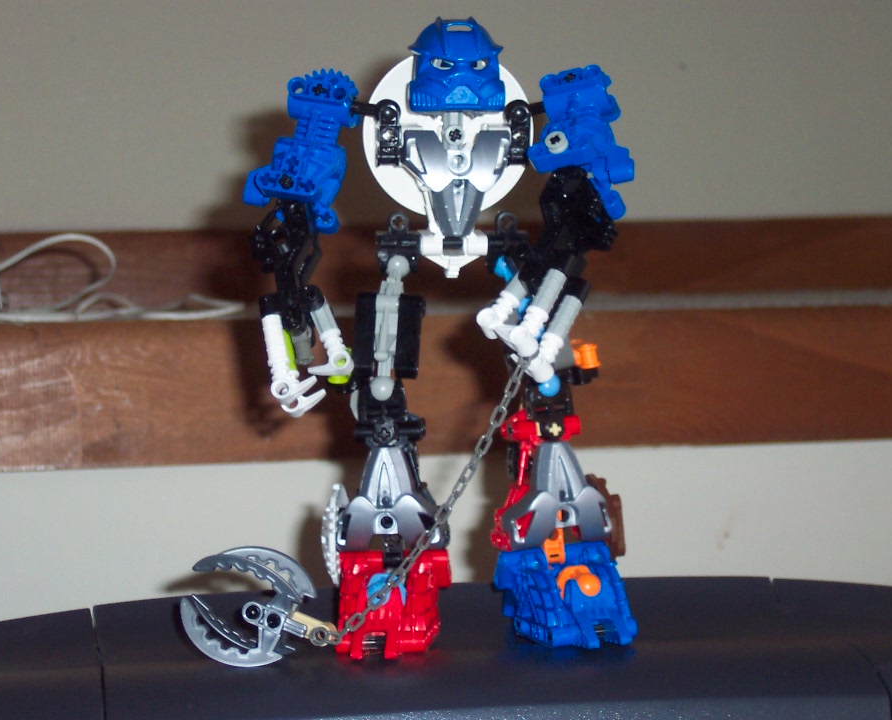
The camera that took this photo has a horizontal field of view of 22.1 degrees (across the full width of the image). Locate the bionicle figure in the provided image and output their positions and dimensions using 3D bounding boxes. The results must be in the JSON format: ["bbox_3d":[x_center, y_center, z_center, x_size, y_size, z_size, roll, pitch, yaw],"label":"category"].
[{"bbox_3d":[-0.014,-0.009,0.832,0.163,0.228,0.092,-1,8,-4],"label":"bionicle figure"}]

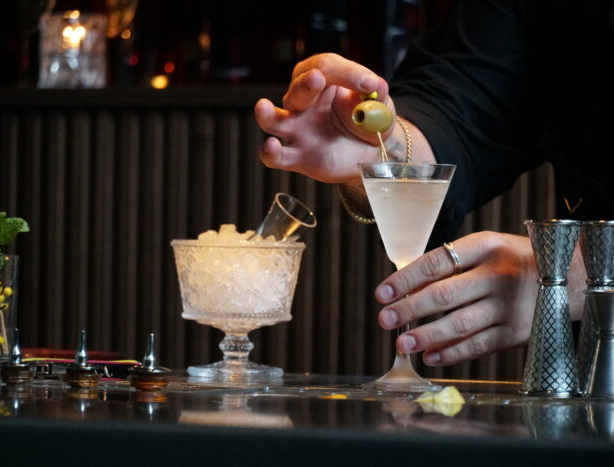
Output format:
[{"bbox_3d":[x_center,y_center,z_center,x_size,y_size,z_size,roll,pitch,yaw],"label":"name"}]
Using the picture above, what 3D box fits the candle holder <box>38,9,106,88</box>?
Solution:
[{"bbox_3d":[-0.258,-0.201,4.320,0.074,0.088,0.074,1,0,0],"label":"candle holder"}]

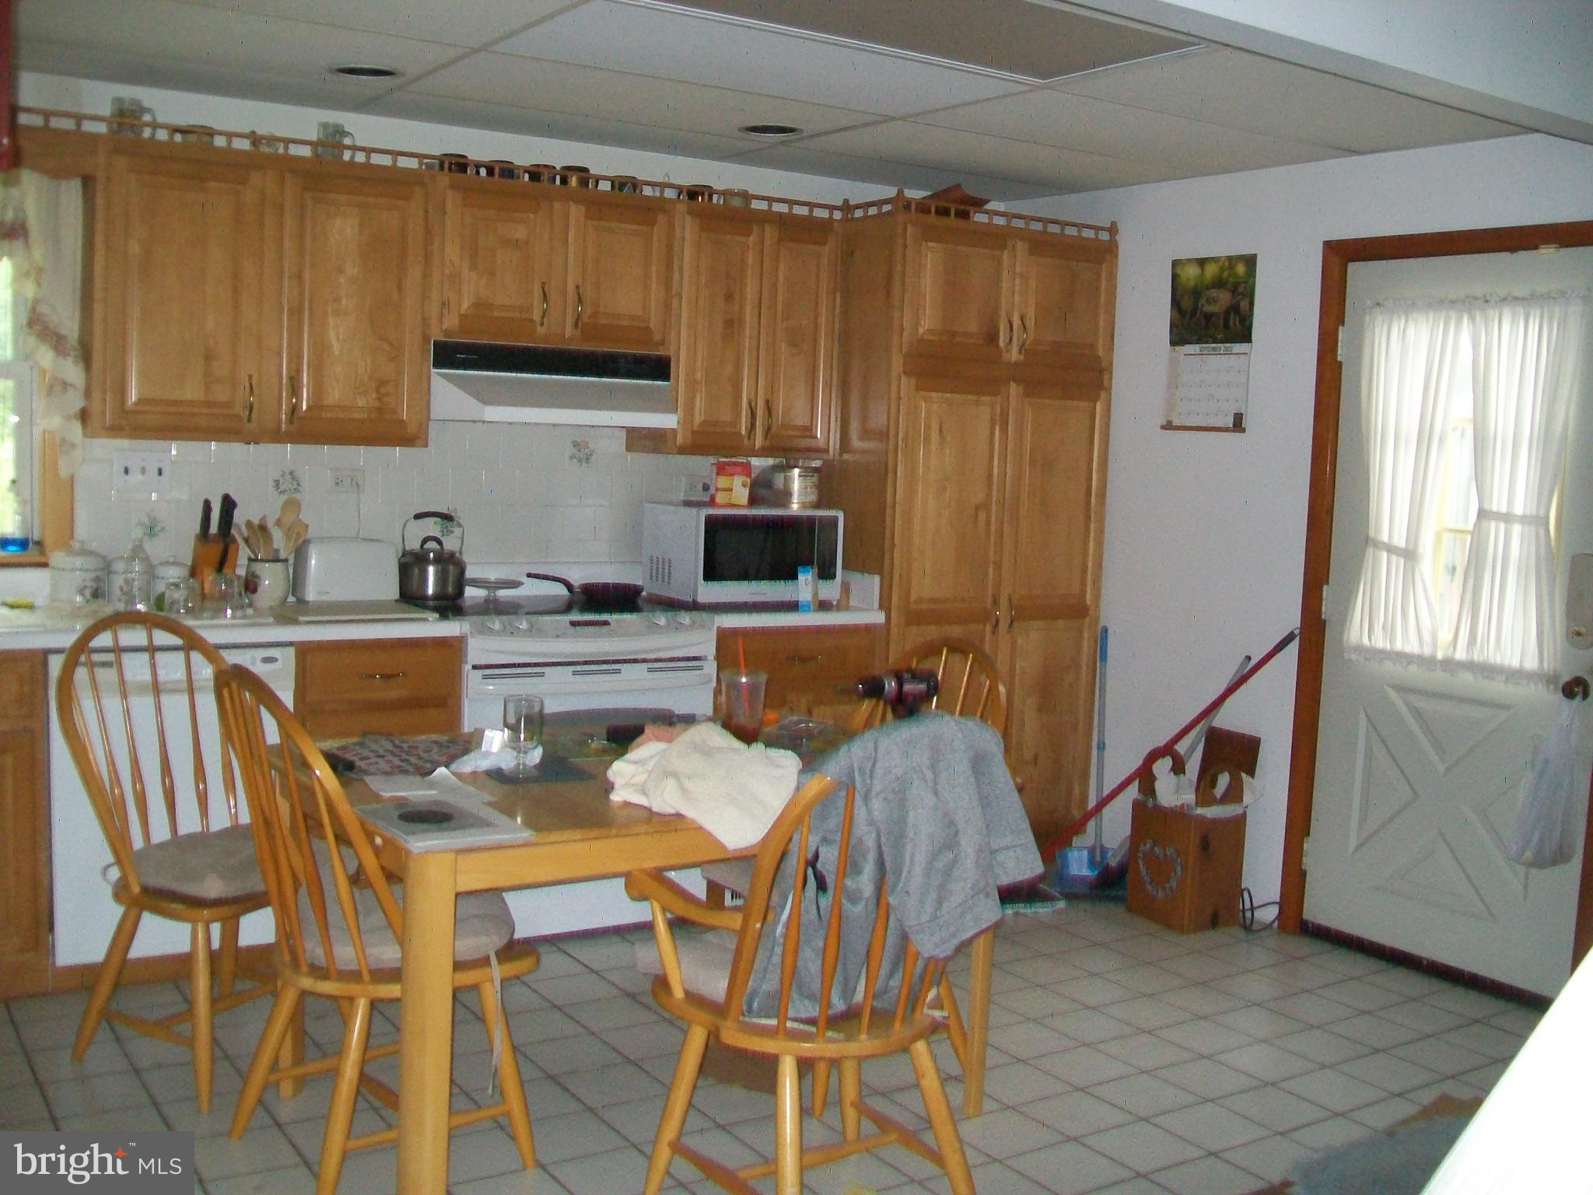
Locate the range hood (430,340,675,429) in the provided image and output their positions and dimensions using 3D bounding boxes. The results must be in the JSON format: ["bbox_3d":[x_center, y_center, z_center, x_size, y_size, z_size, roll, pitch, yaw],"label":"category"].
[{"bbox_3d":[-0.731,-0.619,4.596,0.780,0.225,0.485,-1,6,-33],"label":"range hood"}]

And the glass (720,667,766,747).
[{"bbox_3d":[-0.121,0.256,3.578,0.106,0.178,0.106,2,6,0],"label":"glass"}]

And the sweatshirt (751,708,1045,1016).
[{"bbox_3d":[0.148,0.451,2.591,0.450,0.540,0.280,0,6,-21],"label":"sweatshirt"}]

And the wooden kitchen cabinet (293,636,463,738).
[{"bbox_3d":[-1.244,0.498,4.304,0.456,0.881,0.632,-1,6,-33],"label":"wooden kitchen cabinet"}]

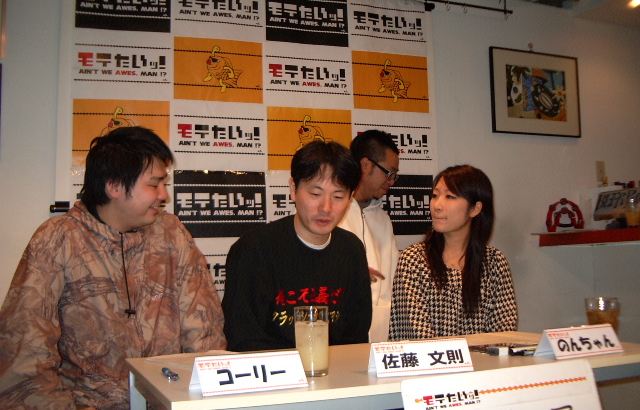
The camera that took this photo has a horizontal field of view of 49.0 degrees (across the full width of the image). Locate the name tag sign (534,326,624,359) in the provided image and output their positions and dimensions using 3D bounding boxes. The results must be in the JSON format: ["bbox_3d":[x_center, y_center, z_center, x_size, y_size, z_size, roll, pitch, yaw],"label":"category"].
[{"bbox_3d":[0.615,0.322,1.665,0.208,0.065,0.080,1,-6,-21],"label":"name tag sign"}]

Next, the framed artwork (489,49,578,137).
[{"bbox_3d":[1.126,-0.580,3.667,0.570,0.450,0.025,0,-6,-19],"label":"framed artwork"}]

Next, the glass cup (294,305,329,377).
[{"bbox_3d":[-0.017,0.289,1.490,0.073,0.144,0.073,-2,-5,0],"label":"glass cup"}]

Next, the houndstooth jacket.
[{"bbox_3d":[0.444,0.381,2.380,0.420,0.520,0.280,-1,-5,-4],"label":"houndstooth jacket"}]

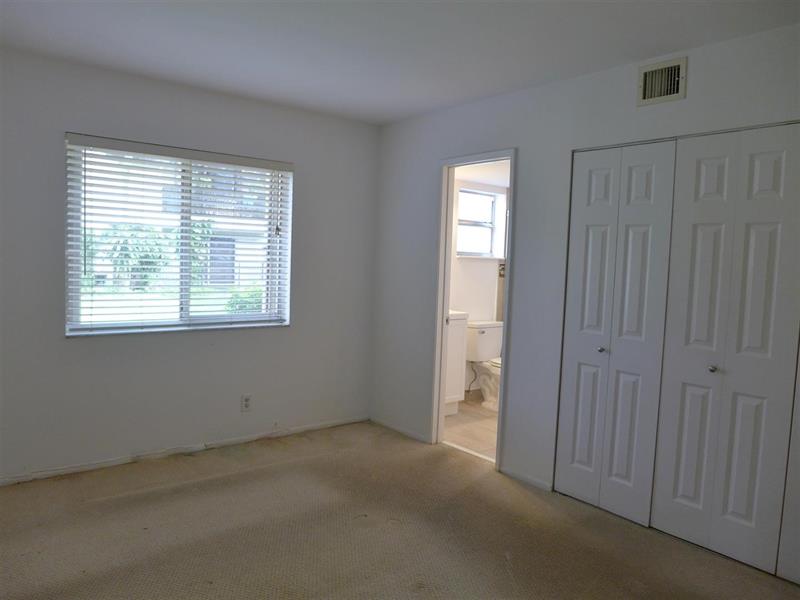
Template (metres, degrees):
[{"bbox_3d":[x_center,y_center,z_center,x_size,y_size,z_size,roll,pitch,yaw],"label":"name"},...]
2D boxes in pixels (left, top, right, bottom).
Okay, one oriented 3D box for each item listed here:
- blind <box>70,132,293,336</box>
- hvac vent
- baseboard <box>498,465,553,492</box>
[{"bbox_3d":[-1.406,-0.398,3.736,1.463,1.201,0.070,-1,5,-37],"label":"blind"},{"bbox_3d":[1.349,-1.123,2.864,0.025,0.211,0.254,-2,6,-41],"label":"hvac vent"},{"bbox_3d":[0.799,1.141,3.557,0.020,0.054,0.414,-2,6,-41],"label":"baseboard"}]

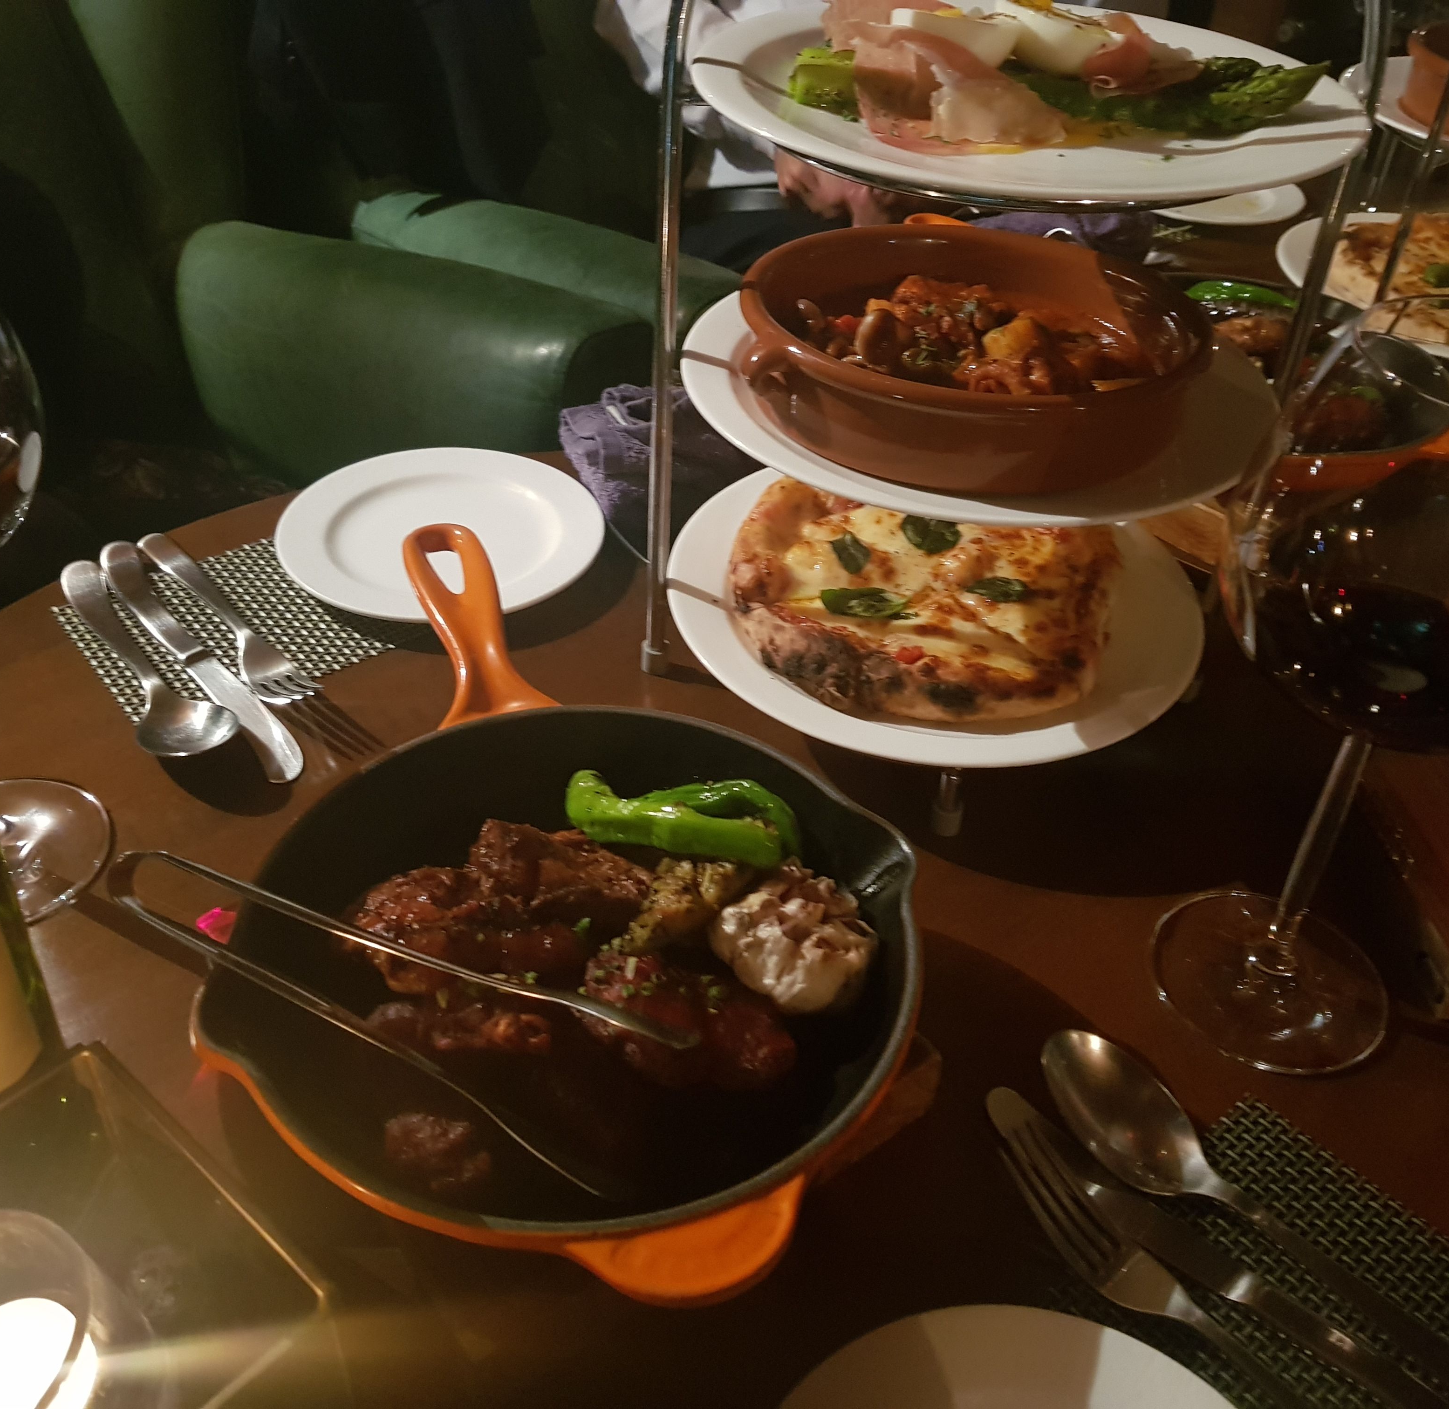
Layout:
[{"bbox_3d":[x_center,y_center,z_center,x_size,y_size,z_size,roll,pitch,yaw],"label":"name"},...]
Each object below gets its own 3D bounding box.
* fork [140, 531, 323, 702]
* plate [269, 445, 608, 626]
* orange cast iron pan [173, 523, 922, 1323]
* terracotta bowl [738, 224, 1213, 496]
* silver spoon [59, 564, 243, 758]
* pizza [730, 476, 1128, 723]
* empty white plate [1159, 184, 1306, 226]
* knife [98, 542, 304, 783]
[{"bbox_3d":[-0.242,-0.045,0.679,0.025,0.022,0.181,-26,49,-32],"label":"fork"},{"bbox_3d":[-0.146,-0.084,0.739,0.165,0.021,0.165,3,40,-2],"label":"plate"},{"bbox_3d":[-0.067,0.054,0.526,0.254,0.055,0.372,-10,42,-17],"label":"orange cast iron pan"},{"bbox_3d":[0.097,-0.140,0.570,0.188,0.048,0.180,3,40,-2],"label":"terracotta bowl"},{"bbox_3d":[-0.270,-0.026,0.652,0.041,0.024,0.192,-24,47,-30],"label":"silver spoon"},{"bbox_3d":[0.097,-0.056,0.655,0.185,0.030,0.175,1,40,-4],"label":"pizza"},{"bbox_3d":[0.400,-0.429,1.196,0.173,0.021,0.173,5,39,0],"label":"empty white plate"},{"bbox_3d":[-0.248,-0.025,0.663,0.021,0.012,0.214,-23,47,-30],"label":"knife"}]

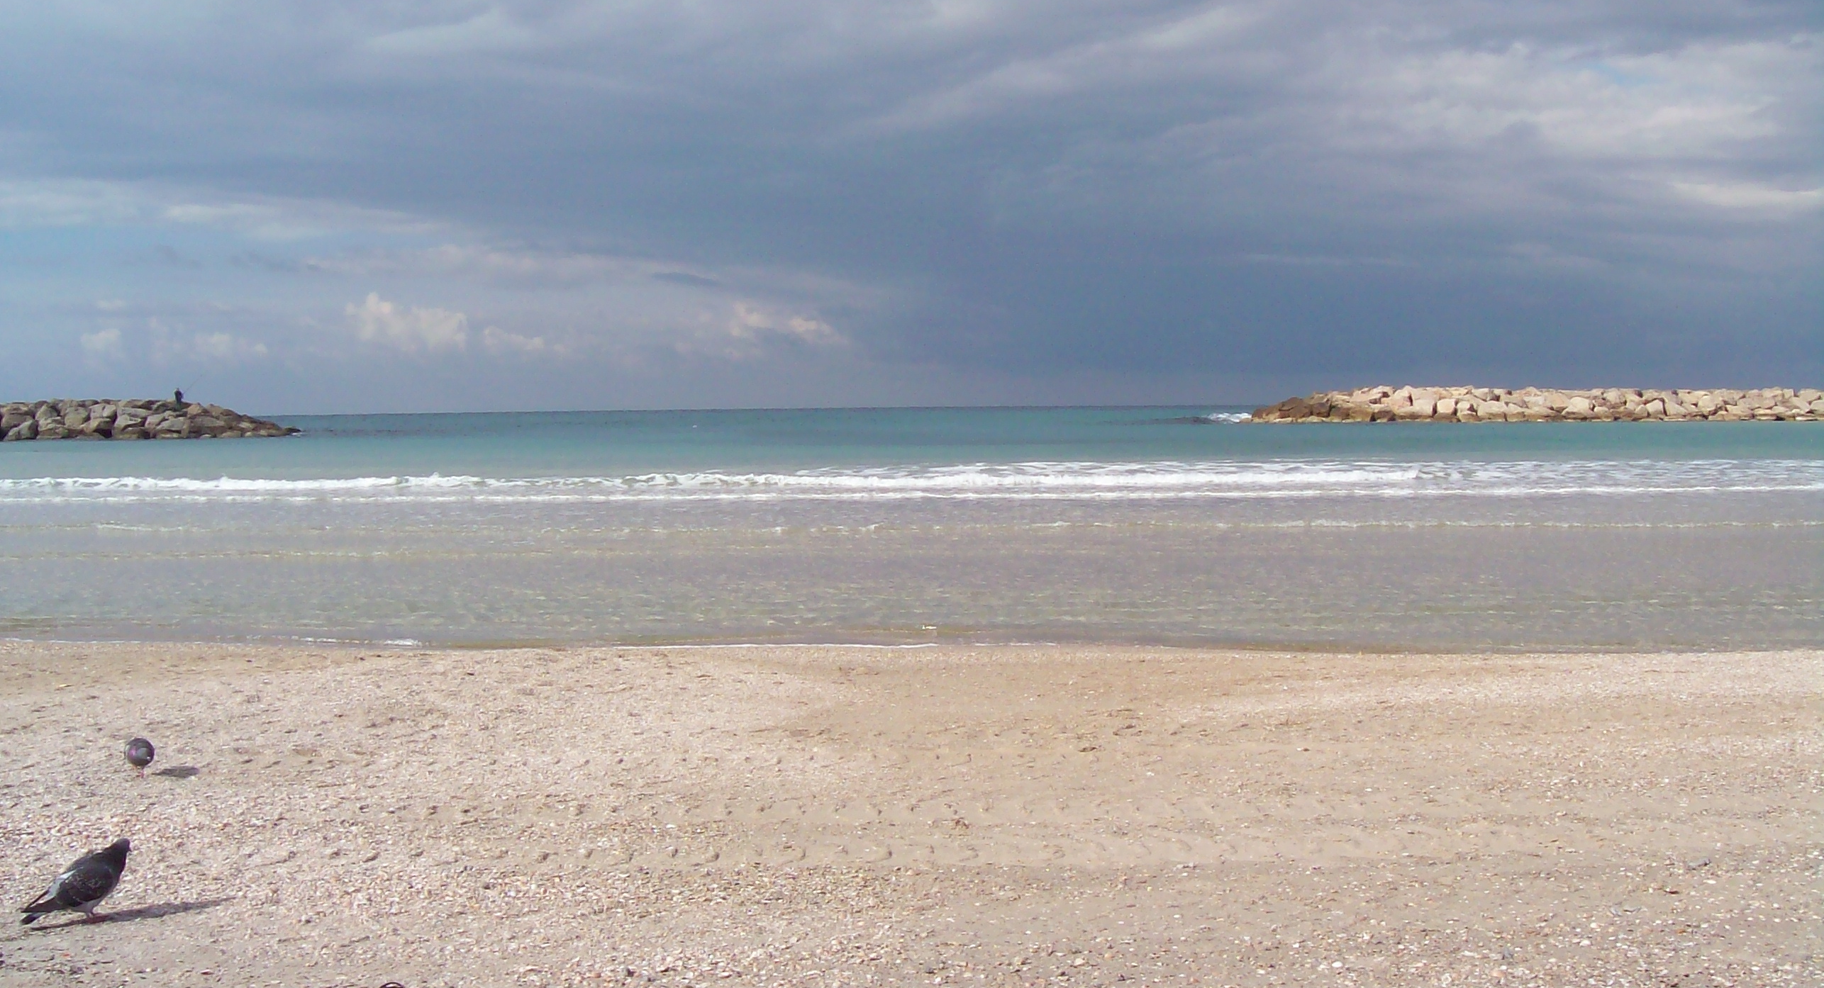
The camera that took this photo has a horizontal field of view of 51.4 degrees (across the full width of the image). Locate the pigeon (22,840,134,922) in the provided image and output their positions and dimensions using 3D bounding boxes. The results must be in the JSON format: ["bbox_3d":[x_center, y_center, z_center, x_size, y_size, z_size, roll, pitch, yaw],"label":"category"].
[{"bbox_3d":[-2.422,1.131,5.500,0.120,0.210,0.315,2,3,40],"label":"pigeon"}]

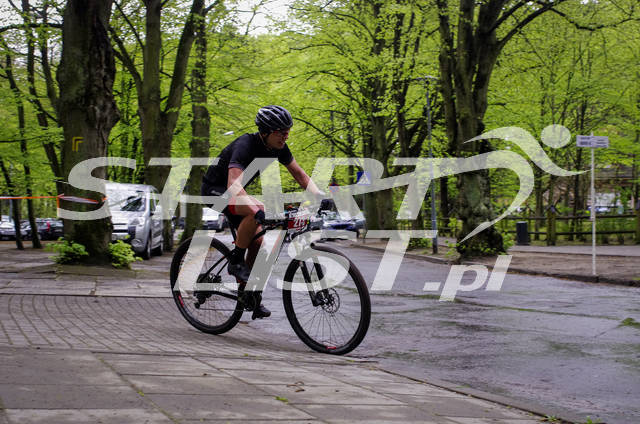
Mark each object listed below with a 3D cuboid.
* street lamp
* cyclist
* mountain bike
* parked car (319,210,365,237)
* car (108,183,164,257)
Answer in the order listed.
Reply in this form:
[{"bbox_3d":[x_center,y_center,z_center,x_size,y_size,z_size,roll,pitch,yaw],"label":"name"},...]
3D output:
[{"bbox_3d":[2.740,-1.220,23.500,0.620,4.500,0.620,-2,-1,0],"label":"street lamp"},{"bbox_3d":[-0.417,0.050,6.215,0.950,1.500,0.640,1,8,41],"label":"cyclist"},{"bbox_3d":[-0.400,0.415,6.282,1.840,1.000,0.700,2,11,41],"label":"mountain bike"},{"bbox_3d":[1.100,0.600,47.000,1.800,1.480,4.300,-1,-1,0],"label":"parked car"},{"bbox_3d":[-5.030,0.240,23.300,1.820,1.820,4.380,-1,-1,-3],"label":"car"}]

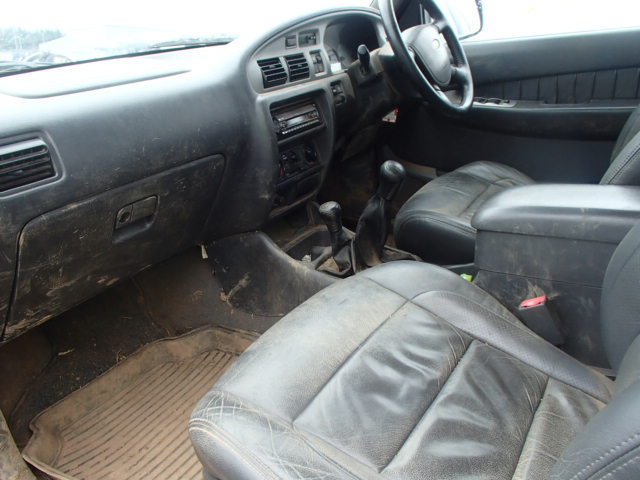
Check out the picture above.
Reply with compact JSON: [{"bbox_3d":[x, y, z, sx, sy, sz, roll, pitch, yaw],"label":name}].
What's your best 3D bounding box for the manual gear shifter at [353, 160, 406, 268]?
[{"bbox_3d":[0.137,-0.051,1.167,0.120,0.255,0.090,10,27,34],"label":"manual gear shifter"}]

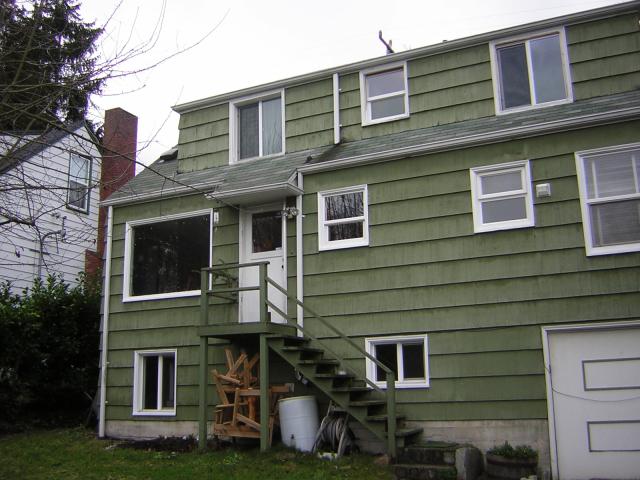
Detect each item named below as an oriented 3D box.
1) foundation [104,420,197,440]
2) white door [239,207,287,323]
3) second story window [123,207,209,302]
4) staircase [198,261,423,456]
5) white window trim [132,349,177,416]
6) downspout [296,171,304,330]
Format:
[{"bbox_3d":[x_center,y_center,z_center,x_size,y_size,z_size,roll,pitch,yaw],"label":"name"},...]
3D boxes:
[{"bbox_3d":[-3.004,3.382,11.889,2.080,0.310,0.180,-7,-14,23],"label":"foundation"},{"bbox_3d":[-0.986,0.446,11.570,0.940,2.180,0.110,-7,-14,23],"label":"white door"},{"bbox_3d":[-2.850,0.310,12.417,1.969,1.543,0.110,-7,-14,23],"label":"second story window"},{"bbox_3d":[-0.218,1.793,10.315,3.280,2.890,1.030,-7,-14,23],"label":"staircase"},{"bbox_3d":[-2.961,2.562,11.970,0.947,1.155,0.100,-7,-14,23],"label":"white window trim"},{"bbox_3d":[-0.337,0.384,11.179,0.085,3.190,0.070,-7,-14,23],"label":"downspout"}]

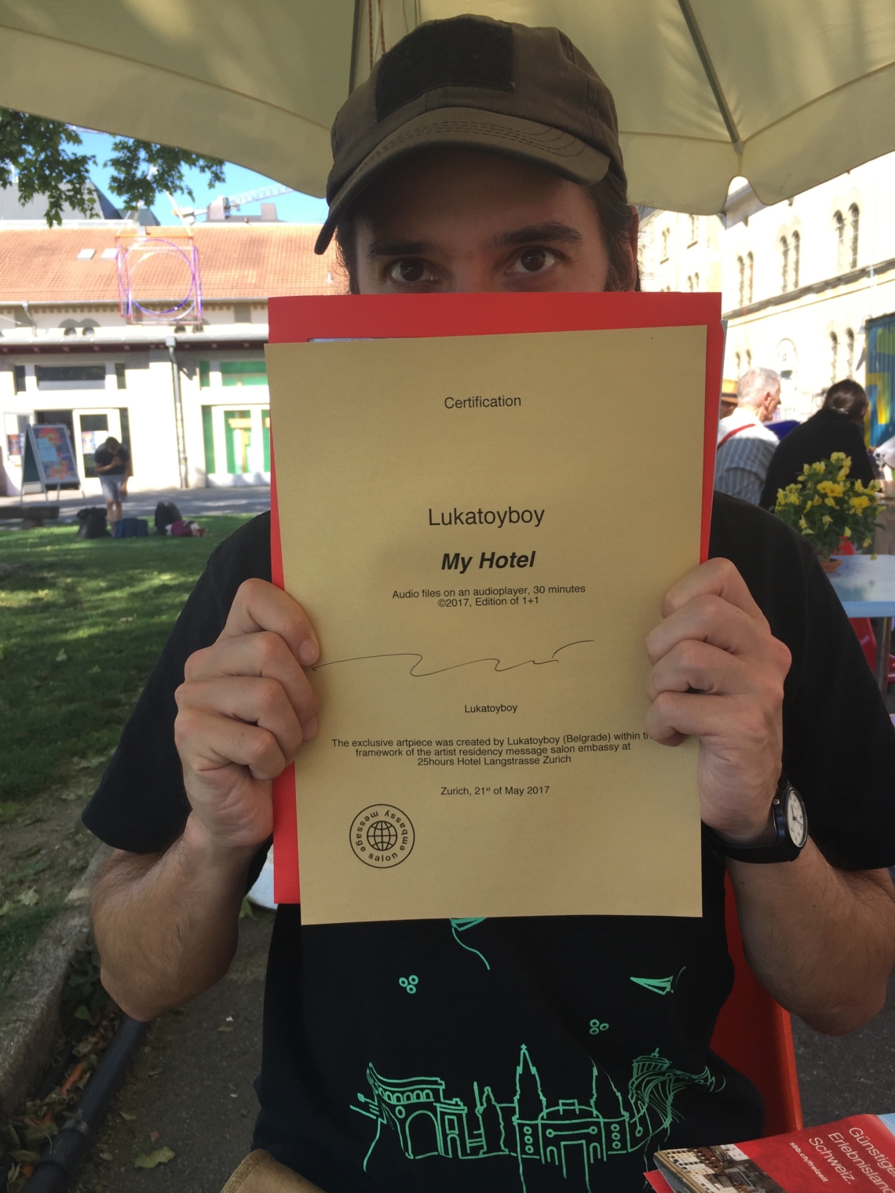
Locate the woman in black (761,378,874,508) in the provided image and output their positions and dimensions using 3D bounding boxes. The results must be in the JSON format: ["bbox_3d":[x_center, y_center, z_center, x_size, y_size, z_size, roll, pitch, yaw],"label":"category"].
[{"bbox_3d":[1.538,-0.319,4.162,0.480,1.150,0.750,2,12,24],"label":"woman in black"}]

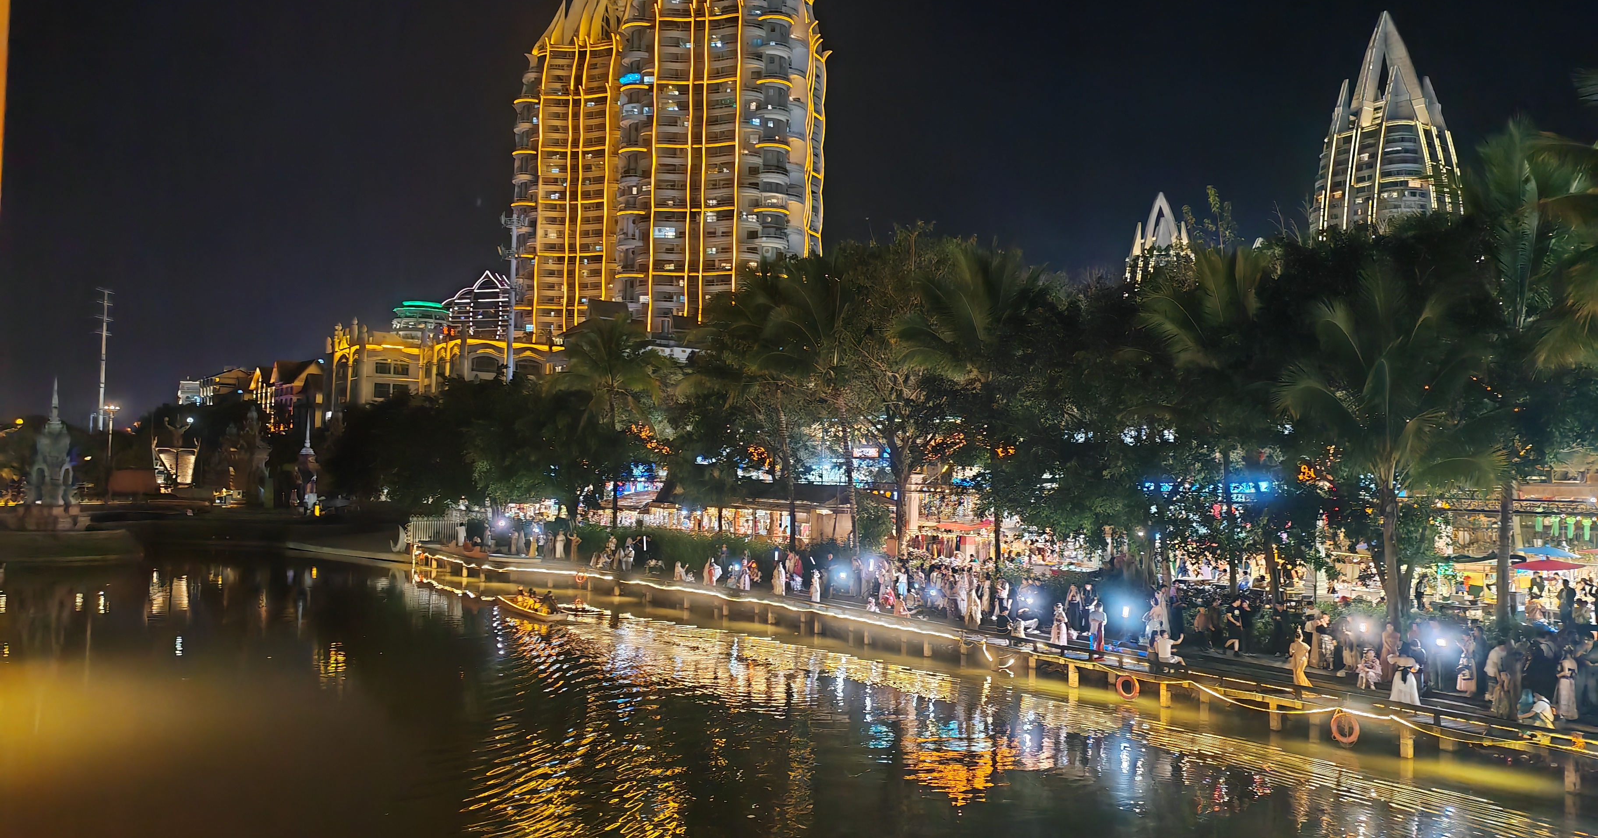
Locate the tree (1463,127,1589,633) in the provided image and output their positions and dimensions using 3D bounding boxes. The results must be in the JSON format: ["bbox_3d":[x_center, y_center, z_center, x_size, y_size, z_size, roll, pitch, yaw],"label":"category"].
[{"bbox_3d":[22.231,-1.099,38.500,4.700,16.270,4.700,1,-2,0],"label":"tree"}]

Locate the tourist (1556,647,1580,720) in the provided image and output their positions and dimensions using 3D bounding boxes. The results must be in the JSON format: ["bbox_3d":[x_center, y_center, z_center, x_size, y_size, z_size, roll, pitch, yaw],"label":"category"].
[{"bbox_3d":[16.905,5.825,27.400,0.520,1.630,0.380,1,-2,2],"label":"tourist"}]

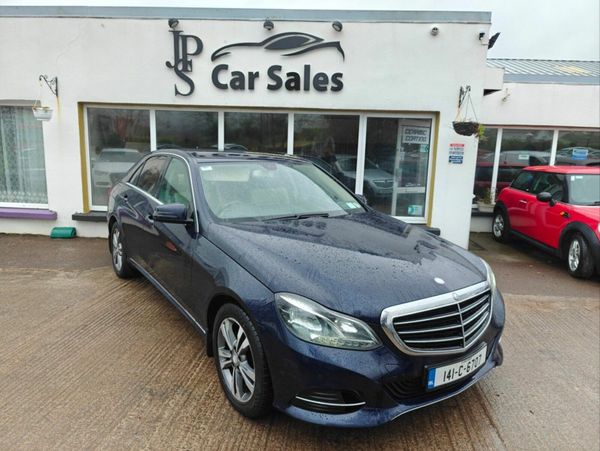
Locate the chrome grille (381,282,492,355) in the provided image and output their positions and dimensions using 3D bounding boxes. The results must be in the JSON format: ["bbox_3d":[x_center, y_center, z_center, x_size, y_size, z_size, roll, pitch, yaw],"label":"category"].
[{"bbox_3d":[0.812,0.503,2.230,0.870,0.290,0.180,-5,12,-35],"label":"chrome grille"}]

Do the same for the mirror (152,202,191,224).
[{"bbox_3d":[-0.917,-0.085,3.007,0.250,0.155,0.170,-5,12,-35],"label":"mirror"}]

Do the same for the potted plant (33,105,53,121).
[{"bbox_3d":[-3.926,-1.708,6.348,0.280,0.200,0.270,2,10,3],"label":"potted plant"}]

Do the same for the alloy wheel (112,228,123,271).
[{"bbox_3d":[-1.980,0.266,4.715,0.200,0.470,0.470,-5,12,-35],"label":"alloy wheel"}]

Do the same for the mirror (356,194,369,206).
[{"bbox_3d":[0.576,-0.225,4.067,0.250,0.160,0.170,-5,12,-35],"label":"mirror"}]

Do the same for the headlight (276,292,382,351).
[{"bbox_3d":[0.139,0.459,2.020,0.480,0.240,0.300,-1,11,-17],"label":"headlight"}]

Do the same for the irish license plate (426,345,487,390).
[{"bbox_3d":[0.846,0.740,2.211,0.520,0.115,0.020,-5,12,-35],"label":"irish license plate"}]

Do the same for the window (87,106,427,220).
[{"bbox_3d":[-0.720,-0.985,6.820,5.639,1.757,0.100,2,10,3],"label":"window"}]

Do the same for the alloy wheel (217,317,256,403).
[{"bbox_3d":[-0.298,0.742,2.379,0.200,0.470,0.470,-5,12,-35],"label":"alloy wheel"}]

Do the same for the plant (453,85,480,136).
[{"bbox_3d":[2.409,-1.664,6.024,0.390,0.730,0.380,2,10,3],"label":"plant"}]

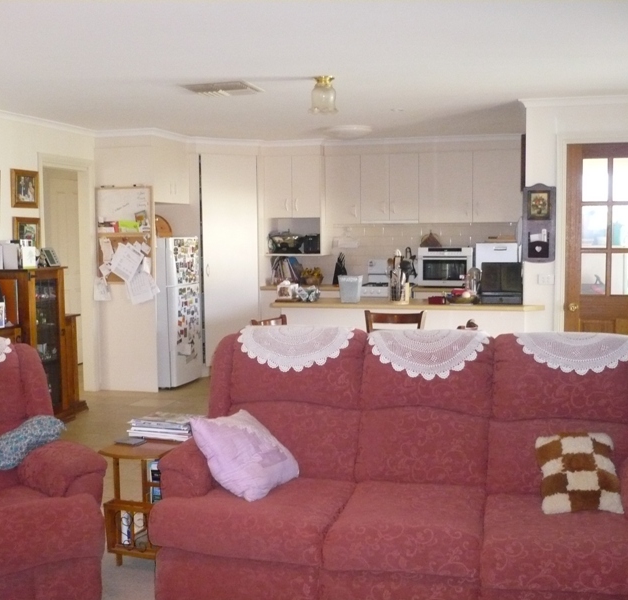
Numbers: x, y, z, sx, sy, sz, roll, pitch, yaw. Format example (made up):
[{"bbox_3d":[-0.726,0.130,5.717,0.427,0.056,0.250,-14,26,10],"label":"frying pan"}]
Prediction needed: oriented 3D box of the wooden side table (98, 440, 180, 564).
[{"bbox_3d":[-0.756,0.912,3.779,0.306,0.510,0.551,1,5,14],"label":"wooden side table"}]

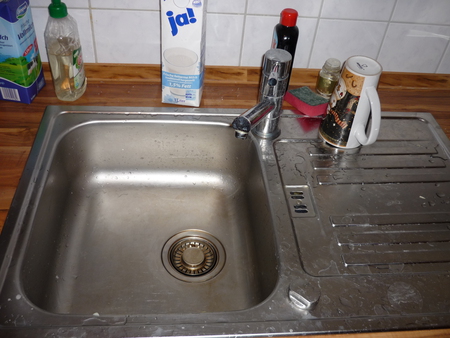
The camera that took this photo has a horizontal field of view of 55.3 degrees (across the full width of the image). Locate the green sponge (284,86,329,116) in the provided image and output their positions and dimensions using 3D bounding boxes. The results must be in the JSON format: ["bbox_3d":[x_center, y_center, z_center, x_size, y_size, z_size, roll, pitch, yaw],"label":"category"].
[{"bbox_3d":[0.171,-0.138,0.881,0.051,0.029,0.069,-24,50,-28],"label":"green sponge"}]

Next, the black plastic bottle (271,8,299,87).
[{"bbox_3d":[0.113,-0.228,0.859,0.049,0.183,0.056,2,42,-4],"label":"black plastic bottle"}]

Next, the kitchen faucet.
[{"bbox_3d":[0.056,-0.090,0.705,0.060,0.173,0.196,20,44,16],"label":"kitchen faucet"}]

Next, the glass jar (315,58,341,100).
[{"bbox_3d":[0.222,-0.192,0.911,0.043,0.075,0.043,3,42,-3],"label":"glass jar"}]

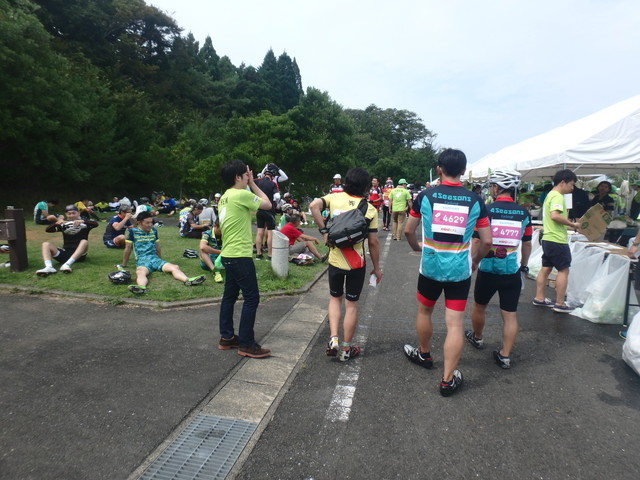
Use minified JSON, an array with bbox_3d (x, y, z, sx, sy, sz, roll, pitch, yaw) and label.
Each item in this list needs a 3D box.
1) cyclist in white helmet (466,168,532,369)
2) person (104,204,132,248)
[{"bbox_3d":[1.581,0.207,3.420,0.540,1.690,0.500,1,7,5],"label":"cyclist in white helmet"},{"bbox_3d":[-3.805,-0.256,7.481,0.820,0.840,0.520,-1,8,-8],"label":"person"}]

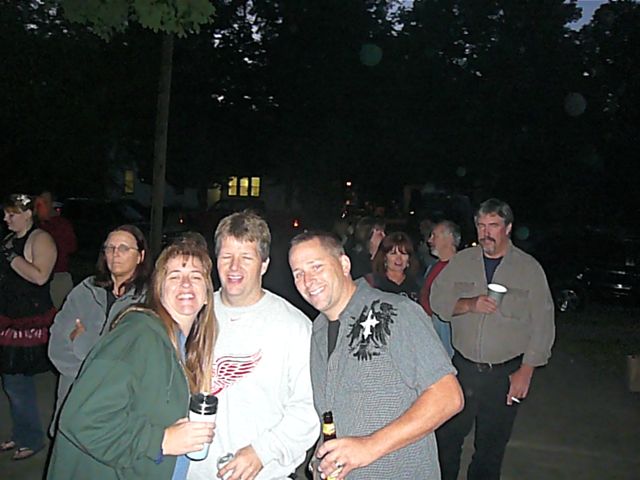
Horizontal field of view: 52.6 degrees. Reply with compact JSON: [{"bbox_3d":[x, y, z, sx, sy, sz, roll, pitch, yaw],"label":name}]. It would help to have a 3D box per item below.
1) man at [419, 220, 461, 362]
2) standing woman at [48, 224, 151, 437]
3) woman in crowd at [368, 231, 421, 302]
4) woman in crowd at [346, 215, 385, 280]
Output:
[{"bbox_3d":[0.697,0.723,4.000,0.360,1.689,0.500,3,0,-12],"label":"man"},{"bbox_3d":[-0.902,0.710,2.720,0.560,1.553,0.400,3,0,12],"label":"standing woman"},{"bbox_3d":[0.389,0.751,3.750,0.460,1.602,0.320,3,0,-5],"label":"woman in crowd"},{"bbox_3d":[0.316,0.695,4.500,0.320,1.704,0.460,3,0,24],"label":"woman in crowd"}]

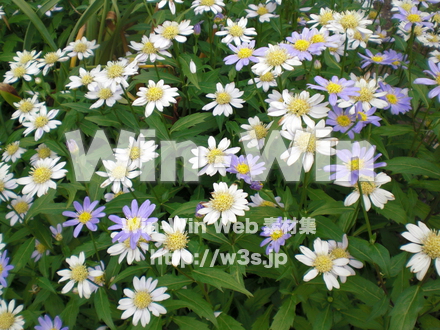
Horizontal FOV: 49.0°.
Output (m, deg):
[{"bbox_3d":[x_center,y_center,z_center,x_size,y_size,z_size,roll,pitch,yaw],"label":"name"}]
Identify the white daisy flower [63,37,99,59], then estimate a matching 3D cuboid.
[{"bbox_3d":[-0.147,-0.124,0.513,0.040,0.012,0.040,-7,50,-14],"label":"white daisy flower"}]

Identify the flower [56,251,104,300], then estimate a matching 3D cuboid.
[{"bbox_3d":[-0.109,0.086,0.375,0.037,0.013,0.037,4,52,-5],"label":"flower"}]

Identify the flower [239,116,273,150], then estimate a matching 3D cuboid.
[{"bbox_3d":[0.037,-0.033,0.506,0.037,0.013,0.037,13,55,-20],"label":"flower"}]

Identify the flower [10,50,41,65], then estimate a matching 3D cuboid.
[{"bbox_3d":[-0.213,-0.116,0.530,0.036,0.013,0.036,-10,48,-20],"label":"flower"}]

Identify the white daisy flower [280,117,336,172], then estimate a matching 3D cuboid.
[{"bbox_3d":[0.072,-0.017,0.395,0.043,0.015,0.043,0,62,10],"label":"white daisy flower"}]

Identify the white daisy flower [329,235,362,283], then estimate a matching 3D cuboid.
[{"bbox_3d":[0.102,0.078,0.405,0.039,0.014,0.039,9,50,0],"label":"white daisy flower"}]

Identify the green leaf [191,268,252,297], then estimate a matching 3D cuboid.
[{"bbox_3d":[0.001,0.112,0.460,0.062,0.012,0.023,18,41,21],"label":"green leaf"}]

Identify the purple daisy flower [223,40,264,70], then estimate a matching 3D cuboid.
[{"bbox_3d":[0.023,-0.102,0.450,0.041,0.012,0.041,-5,51,4],"label":"purple daisy flower"}]

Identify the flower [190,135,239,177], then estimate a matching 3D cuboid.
[{"bbox_3d":[-0.005,-0.007,0.408,0.041,0.014,0.041,-5,53,-1],"label":"flower"}]

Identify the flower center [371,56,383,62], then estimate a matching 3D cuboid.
[{"bbox_3d":[0.155,-0.105,0.480,0.012,0.005,0.012,5,44,17],"label":"flower center"}]

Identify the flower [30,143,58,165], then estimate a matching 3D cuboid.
[{"bbox_3d":[-0.193,-0.011,0.530,0.031,0.012,0.031,0,61,0],"label":"flower"}]

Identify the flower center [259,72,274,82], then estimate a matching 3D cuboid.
[{"bbox_3d":[0.046,-0.086,0.475,0.014,0.008,0.014,0,46,6],"label":"flower center"}]

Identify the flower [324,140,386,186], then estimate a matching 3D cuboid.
[{"bbox_3d":[0.102,-0.002,0.364,0.044,0.015,0.044,0,48,16],"label":"flower"}]

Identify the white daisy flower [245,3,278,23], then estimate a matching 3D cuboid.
[{"bbox_3d":[0.048,-0.177,0.560,0.039,0.013,0.039,0,54,0],"label":"white daisy flower"}]

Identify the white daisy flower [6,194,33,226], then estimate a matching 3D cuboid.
[{"bbox_3d":[-0.206,0.046,0.500,0.032,0.013,0.032,0,69,12],"label":"white daisy flower"}]

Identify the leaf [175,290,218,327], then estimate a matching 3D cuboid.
[{"bbox_3d":[-0.020,0.127,0.425,0.054,0.010,0.018,41,55,6],"label":"leaf"}]

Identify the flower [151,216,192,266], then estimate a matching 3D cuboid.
[{"bbox_3d":[-0.039,0.062,0.389,0.038,0.013,0.038,9,57,-15],"label":"flower"}]

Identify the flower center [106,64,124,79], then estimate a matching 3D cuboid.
[{"bbox_3d":[-0.096,-0.086,0.445,0.016,0.008,0.016,0,48,0],"label":"flower center"}]

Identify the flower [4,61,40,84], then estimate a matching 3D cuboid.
[{"bbox_3d":[-0.201,-0.093,0.490,0.038,0.013,0.038,-17,51,-19],"label":"flower"}]

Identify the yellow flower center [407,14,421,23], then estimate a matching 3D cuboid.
[{"bbox_3d":[0.184,-0.140,0.460,0.013,0.006,0.013,0,46,0],"label":"yellow flower center"}]

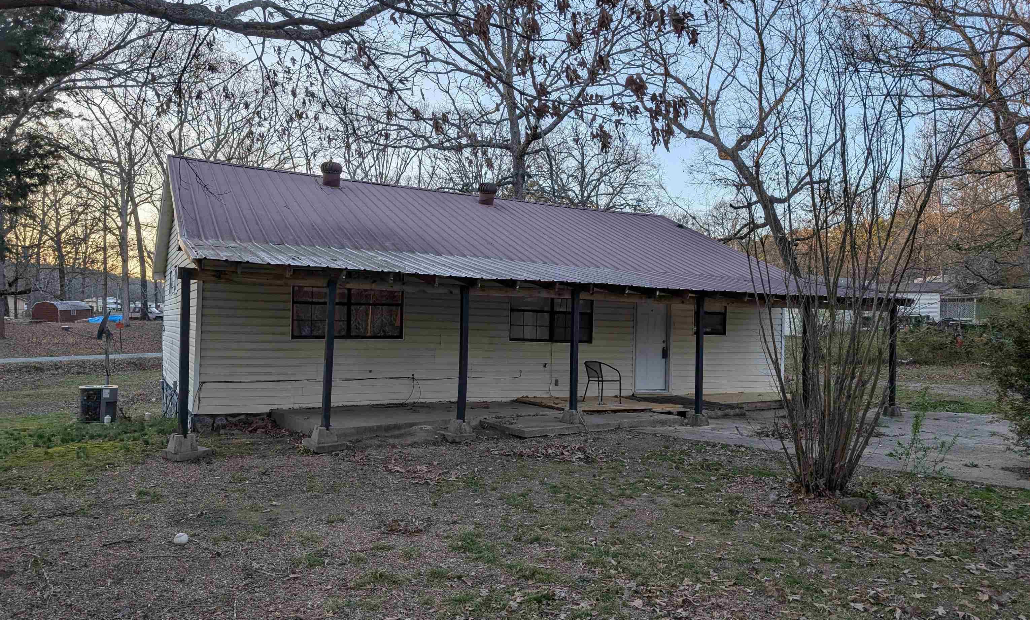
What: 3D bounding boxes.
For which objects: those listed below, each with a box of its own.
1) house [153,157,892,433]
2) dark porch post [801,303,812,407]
[{"bbox_3d":[-0.253,-0.419,15.472,13.180,4.480,9.870,2,-2,-29],"label":"house"},{"bbox_3d":[5.423,0.851,13.282,0.093,1.956,0.093,2,-2,-29],"label":"dark porch post"}]

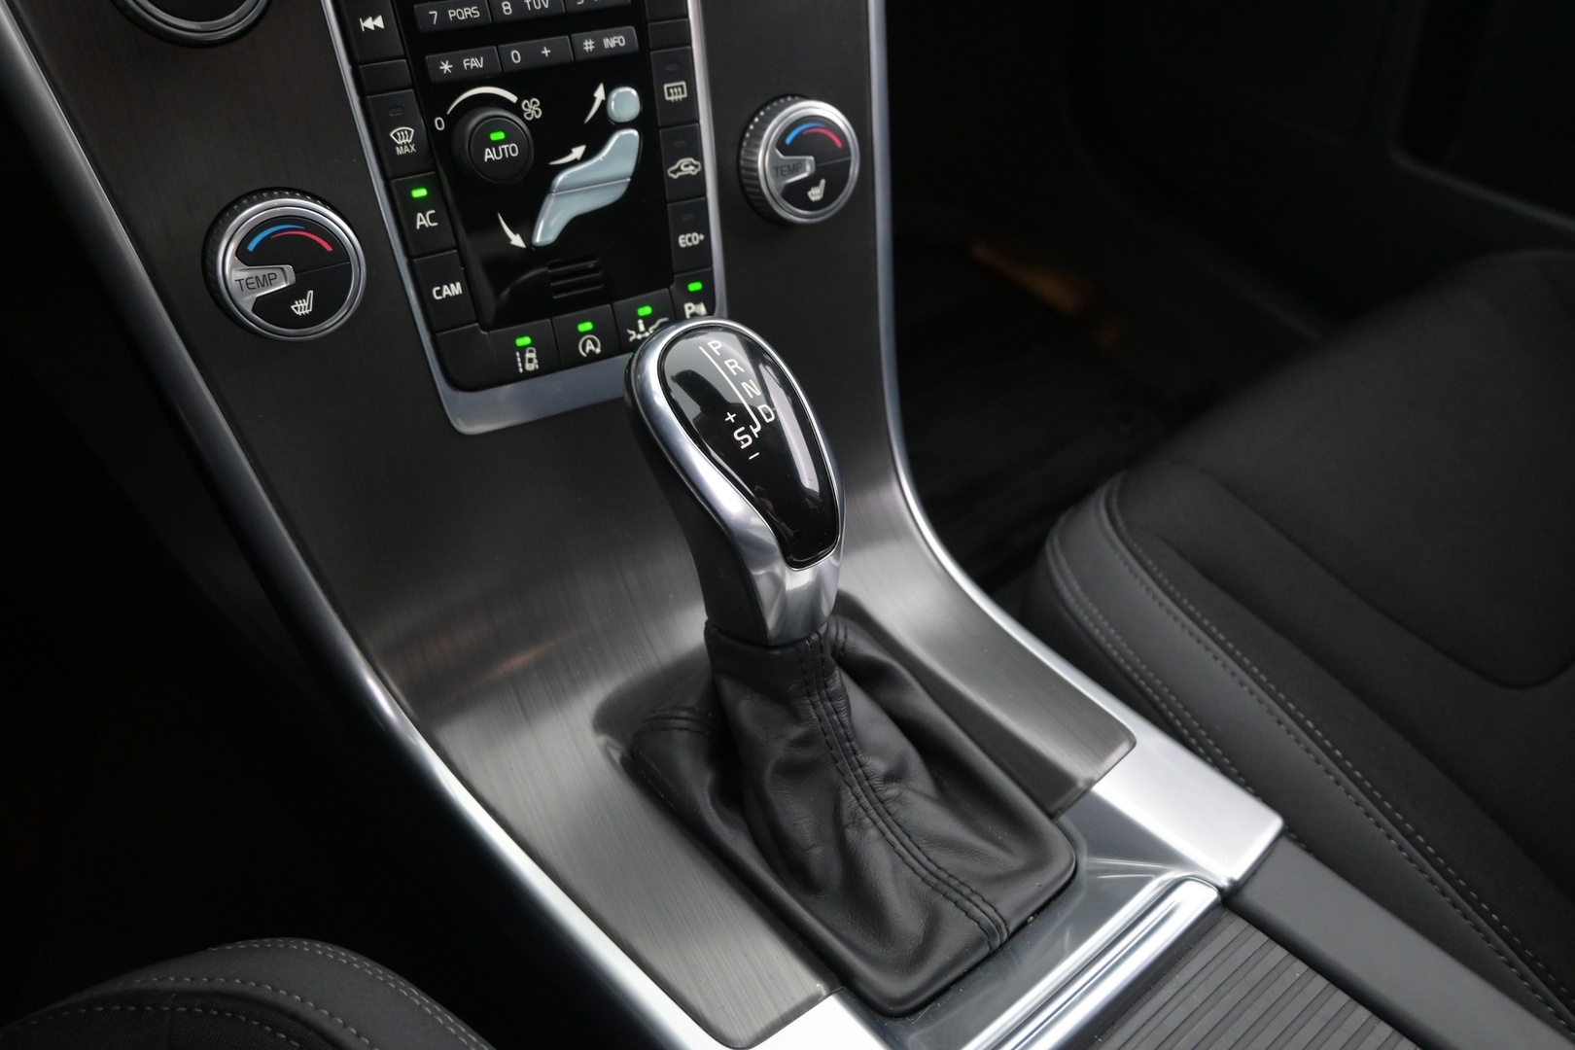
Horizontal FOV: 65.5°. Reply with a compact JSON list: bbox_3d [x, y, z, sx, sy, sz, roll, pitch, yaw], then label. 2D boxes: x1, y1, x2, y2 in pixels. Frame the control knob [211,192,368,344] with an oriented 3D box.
[{"bbox_3d":[-0.154,-0.079,0.382,0.045,0.045,0.016,-20,22,-25],"label":"control knob"}]

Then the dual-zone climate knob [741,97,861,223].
[{"bbox_3d":[0.006,-0.136,0.458,0.045,0.045,0.016,-20,22,-25],"label":"dual-zone climate knob"}]

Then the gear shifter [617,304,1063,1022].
[{"bbox_3d":[0.018,0.037,0.381,0.103,0.153,0.162,-28,51,-28],"label":"gear shifter"}]

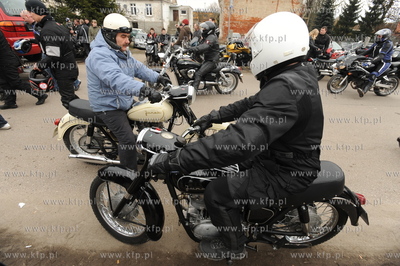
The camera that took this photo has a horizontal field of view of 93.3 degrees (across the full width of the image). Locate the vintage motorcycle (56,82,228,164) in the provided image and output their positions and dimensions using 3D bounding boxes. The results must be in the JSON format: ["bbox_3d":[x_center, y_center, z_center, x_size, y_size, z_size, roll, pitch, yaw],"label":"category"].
[{"bbox_3d":[-0.691,-0.074,2.288,2.140,1.020,0.740,0,30,-4],"label":"vintage motorcycle"}]

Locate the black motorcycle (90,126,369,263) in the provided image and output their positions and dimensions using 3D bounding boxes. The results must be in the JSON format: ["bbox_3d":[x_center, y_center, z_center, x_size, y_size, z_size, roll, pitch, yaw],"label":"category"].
[{"bbox_3d":[0.195,0.477,1.422,2.140,1.000,0.740,3,30,0],"label":"black motorcycle"}]

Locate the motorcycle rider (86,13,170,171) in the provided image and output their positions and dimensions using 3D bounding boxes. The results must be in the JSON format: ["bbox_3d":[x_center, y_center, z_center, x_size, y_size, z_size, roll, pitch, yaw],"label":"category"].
[{"bbox_3d":[-0.804,-0.355,2.125,0.920,1.660,0.750,0,30,-4],"label":"motorcycle rider"}]

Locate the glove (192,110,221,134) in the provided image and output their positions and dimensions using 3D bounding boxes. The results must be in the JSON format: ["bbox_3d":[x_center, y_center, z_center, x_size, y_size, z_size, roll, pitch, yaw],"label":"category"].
[{"bbox_3d":[0.049,-0.072,1.503,0.220,0.120,0.120,-15,22,26],"label":"glove"}]

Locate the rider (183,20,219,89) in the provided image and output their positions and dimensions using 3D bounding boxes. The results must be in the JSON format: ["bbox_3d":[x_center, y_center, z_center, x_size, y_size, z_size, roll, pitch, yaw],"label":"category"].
[{"bbox_3d":[0.037,-1.848,4.728,0.900,1.600,0.750,2,30,-1],"label":"rider"}]

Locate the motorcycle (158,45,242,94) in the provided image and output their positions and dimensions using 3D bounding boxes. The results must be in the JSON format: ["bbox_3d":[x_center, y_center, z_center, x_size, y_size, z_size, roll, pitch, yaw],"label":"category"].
[{"bbox_3d":[-0.054,-1.609,4.868,2.400,1.160,0.880,2,30,-1],"label":"motorcycle"}]

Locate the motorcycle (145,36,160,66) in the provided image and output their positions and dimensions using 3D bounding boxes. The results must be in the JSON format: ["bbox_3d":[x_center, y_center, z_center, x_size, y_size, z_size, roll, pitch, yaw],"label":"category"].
[{"bbox_3d":[-2.080,-3.665,8.333,0.700,1.100,1.800,0,30,-5],"label":"motorcycle"}]

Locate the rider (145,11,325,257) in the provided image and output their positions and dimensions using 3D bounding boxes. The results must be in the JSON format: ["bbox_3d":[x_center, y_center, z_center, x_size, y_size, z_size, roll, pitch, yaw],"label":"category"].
[{"bbox_3d":[0.261,0.193,1.280,1.100,1.640,0.780,3,30,1],"label":"rider"}]

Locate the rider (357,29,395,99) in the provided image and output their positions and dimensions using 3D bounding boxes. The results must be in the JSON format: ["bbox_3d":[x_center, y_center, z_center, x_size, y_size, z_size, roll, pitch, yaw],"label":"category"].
[{"bbox_3d":[4.661,-1.830,5.075,0.980,1.680,0.750,3,30,0],"label":"rider"}]

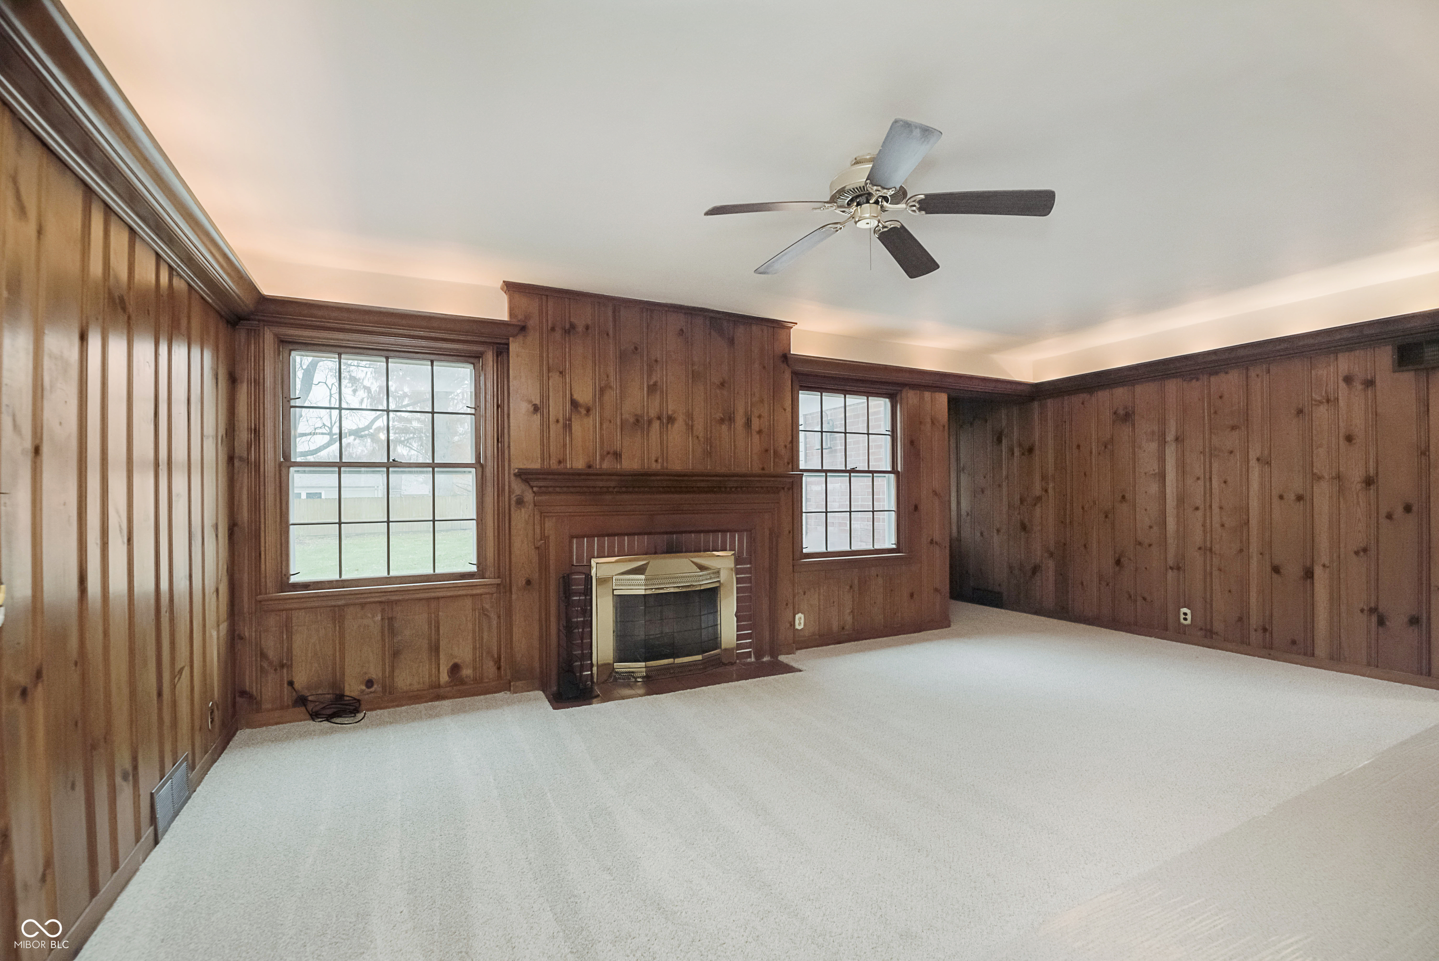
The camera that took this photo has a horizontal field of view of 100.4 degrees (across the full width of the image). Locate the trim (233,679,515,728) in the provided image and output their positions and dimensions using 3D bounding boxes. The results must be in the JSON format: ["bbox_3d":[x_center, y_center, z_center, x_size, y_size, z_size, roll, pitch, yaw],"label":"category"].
[{"bbox_3d":[-1.869,1.236,3.351,1.319,0.083,0.019,0,-1,-26],"label":"trim"}]

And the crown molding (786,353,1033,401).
[{"bbox_3d":[1.729,-0.851,5.091,2.826,0.131,0.138,0,-1,-26],"label":"crown molding"}]

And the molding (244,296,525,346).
[{"bbox_3d":[-1.817,-0.868,3.350,1.394,0.124,0.140,0,-1,-26],"label":"molding"}]

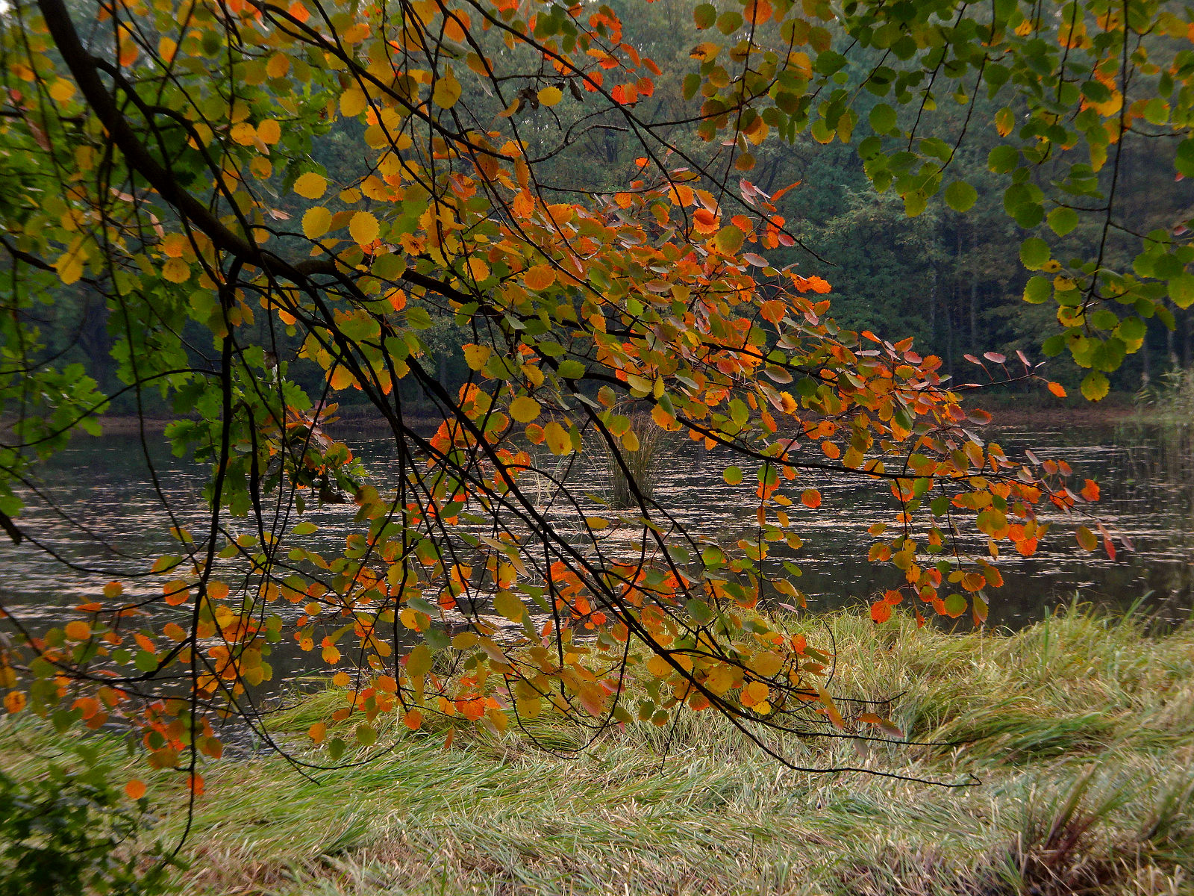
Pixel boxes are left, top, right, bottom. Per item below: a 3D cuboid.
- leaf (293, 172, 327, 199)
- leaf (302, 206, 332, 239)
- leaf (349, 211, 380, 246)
[{"bbox_3d":[-0.457,-0.418,4.400,0.053,0.043,0.012,2,9,0],"label":"leaf"},{"bbox_3d":[-0.446,-0.358,4.400,0.044,0.054,0.010,18,4,-7],"label":"leaf"},{"bbox_3d":[-0.370,-0.349,4.400,0.048,0.054,0.008,0,6,0],"label":"leaf"}]

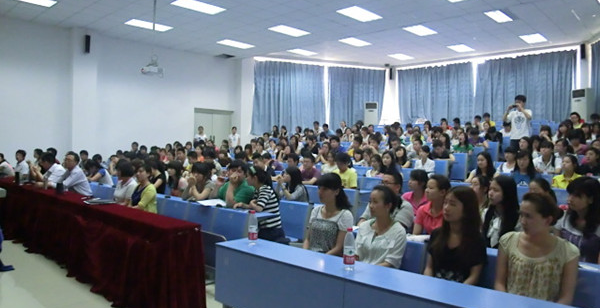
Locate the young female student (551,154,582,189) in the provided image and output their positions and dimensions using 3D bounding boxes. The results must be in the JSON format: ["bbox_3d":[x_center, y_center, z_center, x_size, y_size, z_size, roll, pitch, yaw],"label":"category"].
[{"bbox_3d":[3.213,0.598,5.016,0.450,1.179,0.680,2,2,43],"label":"young female student"}]

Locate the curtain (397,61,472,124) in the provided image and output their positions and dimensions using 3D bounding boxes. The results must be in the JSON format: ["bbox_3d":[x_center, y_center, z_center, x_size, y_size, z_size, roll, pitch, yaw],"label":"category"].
[{"bbox_3d":[5.550,-2.250,17.196,3.200,2.700,0.150,2,2,43],"label":"curtain"}]

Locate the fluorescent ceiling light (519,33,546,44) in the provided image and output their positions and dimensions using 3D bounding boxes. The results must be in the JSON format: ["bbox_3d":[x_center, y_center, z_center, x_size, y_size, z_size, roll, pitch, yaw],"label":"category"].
[{"bbox_3d":[7.612,-3.755,13.561,0.570,0.080,1.180,2,2,43],"label":"fluorescent ceiling light"}]

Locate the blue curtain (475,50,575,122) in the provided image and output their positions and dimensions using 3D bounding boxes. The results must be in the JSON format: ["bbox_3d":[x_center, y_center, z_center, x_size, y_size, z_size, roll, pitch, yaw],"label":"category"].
[{"bbox_3d":[8.127,-2.169,15.287,3.360,2.890,0.180,2,3,43],"label":"blue curtain"}]

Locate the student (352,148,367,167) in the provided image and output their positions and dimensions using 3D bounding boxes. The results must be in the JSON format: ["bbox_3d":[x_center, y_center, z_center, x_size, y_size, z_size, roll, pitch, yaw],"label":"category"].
[{"bbox_3d":[1.044,0.423,7.479,0.450,1.080,0.660,2,2,43],"label":"student"}]

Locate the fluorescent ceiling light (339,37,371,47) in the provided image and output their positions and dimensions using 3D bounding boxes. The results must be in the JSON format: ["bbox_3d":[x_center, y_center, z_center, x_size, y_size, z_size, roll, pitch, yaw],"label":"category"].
[{"bbox_3d":[1.908,-3.863,14.351,0.600,0.070,1.200,2,2,43],"label":"fluorescent ceiling light"}]

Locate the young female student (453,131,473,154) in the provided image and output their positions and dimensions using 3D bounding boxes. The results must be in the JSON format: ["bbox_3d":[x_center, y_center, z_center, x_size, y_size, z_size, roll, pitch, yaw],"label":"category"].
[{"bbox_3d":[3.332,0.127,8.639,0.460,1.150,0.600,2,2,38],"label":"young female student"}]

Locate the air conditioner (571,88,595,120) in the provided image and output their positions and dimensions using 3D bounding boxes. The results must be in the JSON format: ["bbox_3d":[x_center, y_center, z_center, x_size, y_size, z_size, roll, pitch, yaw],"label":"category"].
[{"bbox_3d":[9.350,-1.242,13.778,0.380,1.780,0.540,0,2,-17],"label":"air conditioner"}]

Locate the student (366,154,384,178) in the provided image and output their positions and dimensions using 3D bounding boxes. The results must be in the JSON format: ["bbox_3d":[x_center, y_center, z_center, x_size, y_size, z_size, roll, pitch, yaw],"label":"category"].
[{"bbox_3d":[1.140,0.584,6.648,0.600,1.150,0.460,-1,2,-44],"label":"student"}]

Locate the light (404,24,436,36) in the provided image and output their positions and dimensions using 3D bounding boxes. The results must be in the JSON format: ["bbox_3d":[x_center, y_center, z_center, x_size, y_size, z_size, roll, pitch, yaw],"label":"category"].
[{"bbox_3d":[3.700,-3.793,12.731,0.600,0.080,1.200,2,3,43],"label":"light"}]

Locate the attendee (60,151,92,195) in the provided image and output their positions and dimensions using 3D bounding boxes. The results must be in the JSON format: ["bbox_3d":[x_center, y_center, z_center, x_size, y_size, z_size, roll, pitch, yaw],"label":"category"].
[{"bbox_3d":[-3.096,0.601,5.722,0.480,1.250,0.720,2,3,43],"label":"attendee"}]

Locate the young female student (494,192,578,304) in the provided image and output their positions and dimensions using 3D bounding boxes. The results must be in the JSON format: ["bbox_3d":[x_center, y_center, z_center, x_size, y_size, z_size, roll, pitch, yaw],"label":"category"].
[{"bbox_3d":[1.040,0.790,1.922,0.450,1.190,0.650,2,3,43],"label":"young female student"}]

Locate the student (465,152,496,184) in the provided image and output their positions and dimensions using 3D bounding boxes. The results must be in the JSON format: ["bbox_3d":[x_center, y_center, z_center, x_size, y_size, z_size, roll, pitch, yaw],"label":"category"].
[{"bbox_3d":[2.313,0.557,5.309,0.460,1.150,0.680,2,2,43],"label":"student"}]

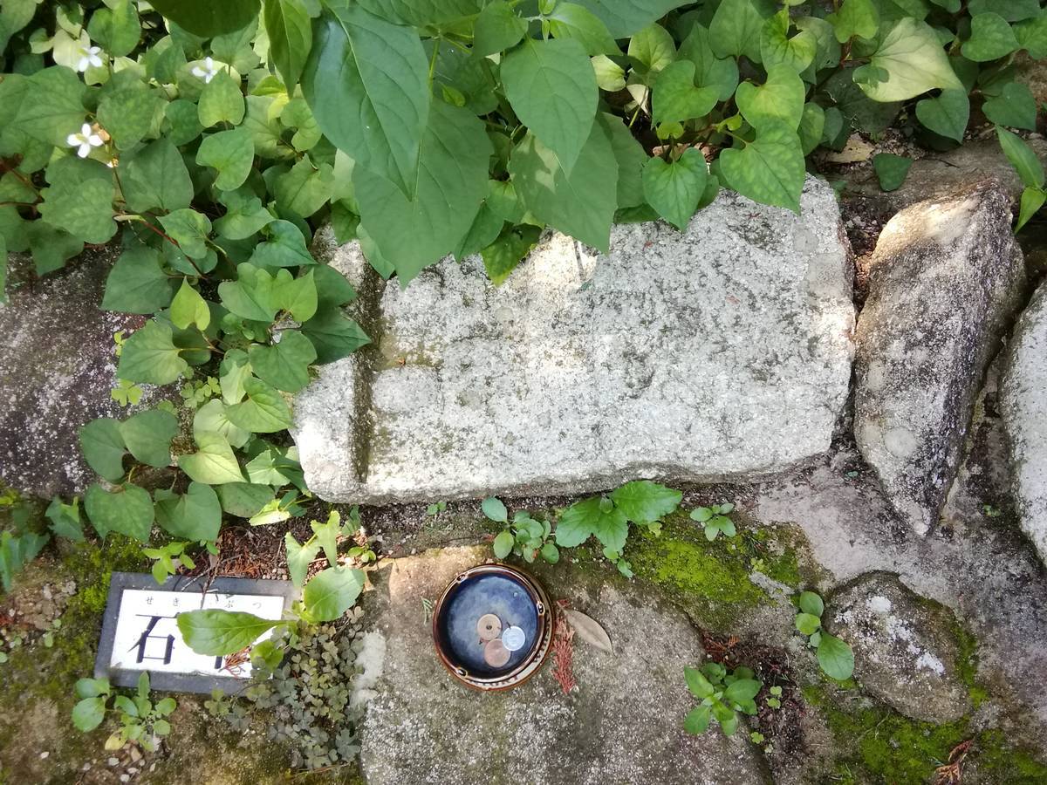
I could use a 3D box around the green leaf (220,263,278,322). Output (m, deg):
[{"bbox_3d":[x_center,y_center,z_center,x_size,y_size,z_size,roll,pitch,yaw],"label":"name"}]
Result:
[{"bbox_3d":[-0.261,-0.095,0.745,0.064,0.013,0.048,42,82,4],"label":"green leaf"}]

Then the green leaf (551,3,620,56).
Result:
[{"bbox_3d":[0.048,-0.281,0.610,0.068,0.013,0.043,32,81,7],"label":"green leaf"}]

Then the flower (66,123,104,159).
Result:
[{"bbox_3d":[-0.401,-0.231,0.720,0.032,0.017,0.032,11,80,-1],"label":"flower"}]

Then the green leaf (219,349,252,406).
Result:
[{"bbox_3d":[-0.266,-0.014,0.730,0.032,0.011,0.053,-8,80,-6],"label":"green leaf"}]

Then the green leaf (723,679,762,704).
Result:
[{"bbox_3d":[0.177,0.242,0.638,0.032,0.008,0.018,-20,71,6],"label":"green leaf"}]

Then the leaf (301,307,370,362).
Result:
[{"bbox_3d":[-0.173,-0.052,0.715,0.072,0.014,0.053,12,79,5],"label":"leaf"}]

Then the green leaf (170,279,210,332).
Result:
[{"bbox_3d":[-0.329,-0.085,0.775,0.039,0.012,0.057,-13,78,0],"label":"green leaf"}]

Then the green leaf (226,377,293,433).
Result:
[{"bbox_3d":[-0.242,0.012,0.720,0.064,0.015,0.045,35,83,5],"label":"green leaf"}]

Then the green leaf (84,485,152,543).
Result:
[{"bbox_3d":[-0.369,0.110,0.720,0.057,0.013,0.064,-13,77,-11],"label":"green leaf"}]

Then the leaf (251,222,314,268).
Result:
[{"bbox_3d":[-0.218,-0.135,0.715,0.057,0.018,0.050,31,84,7],"label":"leaf"}]

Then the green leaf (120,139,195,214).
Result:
[{"bbox_3d":[-0.350,-0.207,0.755,0.064,0.018,0.075,1,89,-15],"label":"green leaf"}]

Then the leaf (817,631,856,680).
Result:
[{"bbox_3d":[0.267,0.224,0.670,0.029,0.008,0.043,-25,79,-4],"label":"leaf"}]

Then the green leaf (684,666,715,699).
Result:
[{"bbox_3d":[0.144,0.238,0.645,0.016,0.007,0.031,-40,74,-7],"label":"green leaf"}]

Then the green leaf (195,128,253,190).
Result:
[{"bbox_3d":[-0.271,-0.212,0.715,0.057,0.013,0.060,41,82,9],"label":"green leaf"}]

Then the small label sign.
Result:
[{"bbox_3d":[-0.319,0.235,0.767,0.202,0.010,0.108,0,75,11],"label":"small label sign"}]

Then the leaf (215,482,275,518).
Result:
[{"bbox_3d":[-0.262,0.100,0.745,0.065,0.012,0.046,27,90,13],"label":"leaf"}]

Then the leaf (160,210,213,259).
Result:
[{"bbox_3d":[-0.311,-0.149,0.725,0.052,0.014,0.043,23,82,-12],"label":"leaf"}]

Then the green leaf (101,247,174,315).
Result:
[{"bbox_3d":[-0.365,-0.106,0.745,0.072,0.013,0.065,-28,79,-5],"label":"green leaf"}]

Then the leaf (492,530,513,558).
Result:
[{"bbox_3d":[-0.019,0.138,0.715,0.018,0.007,0.026,7,79,4],"label":"leaf"}]

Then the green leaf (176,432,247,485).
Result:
[{"bbox_3d":[-0.289,0.061,0.725,0.068,0.014,0.050,33,83,5],"label":"green leaf"}]

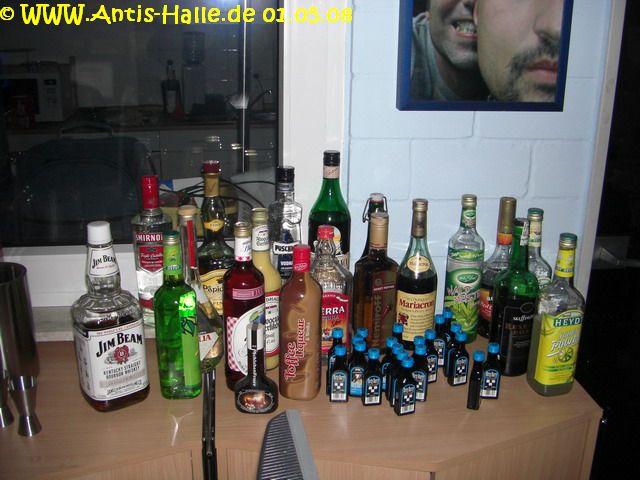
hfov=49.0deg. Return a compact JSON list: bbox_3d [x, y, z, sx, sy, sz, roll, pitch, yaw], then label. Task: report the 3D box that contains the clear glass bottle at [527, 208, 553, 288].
[{"bbox_3d":[0.399,0.083,1.348,0.074,0.285,0.074,-2,18,-10],"label":"clear glass bottle"}]

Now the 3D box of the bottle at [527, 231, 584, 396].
[{"bbox_3d":[0.415,0.126,1.217,0.072,0.277,0.071,-4,17,-16],"label":"bottle"}]

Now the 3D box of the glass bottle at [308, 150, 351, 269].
[{"bbox_3d":[0.021,0.001,1.415,0.084,0.351,0.084,-3,17,-11],"label":"glass bottle"}]

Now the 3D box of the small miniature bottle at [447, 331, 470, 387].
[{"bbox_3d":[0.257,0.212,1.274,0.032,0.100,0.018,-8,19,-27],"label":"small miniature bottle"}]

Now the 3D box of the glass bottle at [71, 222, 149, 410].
[{"bbox_3d":[-0.353,0.119,1.170,0.096,0.304,0.096,-12,22,-36],"label":"glass bottle"}]

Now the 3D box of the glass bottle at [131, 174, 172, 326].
[{"bbox_3d":[-0.329,0.024,1.405,0.076,0.302,0.076,-3,17,-12],"label":"glass bottle"}]

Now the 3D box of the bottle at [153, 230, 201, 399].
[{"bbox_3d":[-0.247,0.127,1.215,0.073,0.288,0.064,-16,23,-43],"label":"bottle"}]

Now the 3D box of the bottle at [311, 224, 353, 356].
[{"bbox_3d":[0.009,0.101,1.318,0.104,0.260,0.070,-2,18,-10],"label":"bottle"}]

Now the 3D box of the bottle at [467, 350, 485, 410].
[{"bbox_3d":[0.259,0.234,1.165,0.021,0.097,0.029,6,17,17],"label":"bottle"}]

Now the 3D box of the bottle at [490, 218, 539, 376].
[{"bbox_3d":[0.358,0.103,1.279,0.078,0.285,0.078,-3,17,-13],"label":"bottle"}]

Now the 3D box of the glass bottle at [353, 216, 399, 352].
[{"bbox_3d":[0.110,0.081,1.367,0.073,0.270,0.067,1,18,0],"label":"glass bottle"}]

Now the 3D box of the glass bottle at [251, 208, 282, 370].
[{"bbox_3d":[-0.109,0.093,1.312,0.071,0.300,0.071,-4,17,-14],"label":"glass bottle"}]

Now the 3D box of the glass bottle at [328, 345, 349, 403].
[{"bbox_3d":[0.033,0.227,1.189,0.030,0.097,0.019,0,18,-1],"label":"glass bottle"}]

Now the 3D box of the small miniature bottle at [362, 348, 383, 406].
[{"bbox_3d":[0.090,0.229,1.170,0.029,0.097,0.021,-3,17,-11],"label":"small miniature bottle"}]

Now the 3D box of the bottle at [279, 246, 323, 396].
[{"bbox_3d":[-0.034,0.141,1.217,0.073,0.264,0.073,0,17,0],"label":"bottle"}]

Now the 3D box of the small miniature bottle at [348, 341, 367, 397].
[{"bbox_3d":[0.068,0.222,1.208,0.030,0.097,0.019,4,18,11],"label":"small miniature bottle"}]

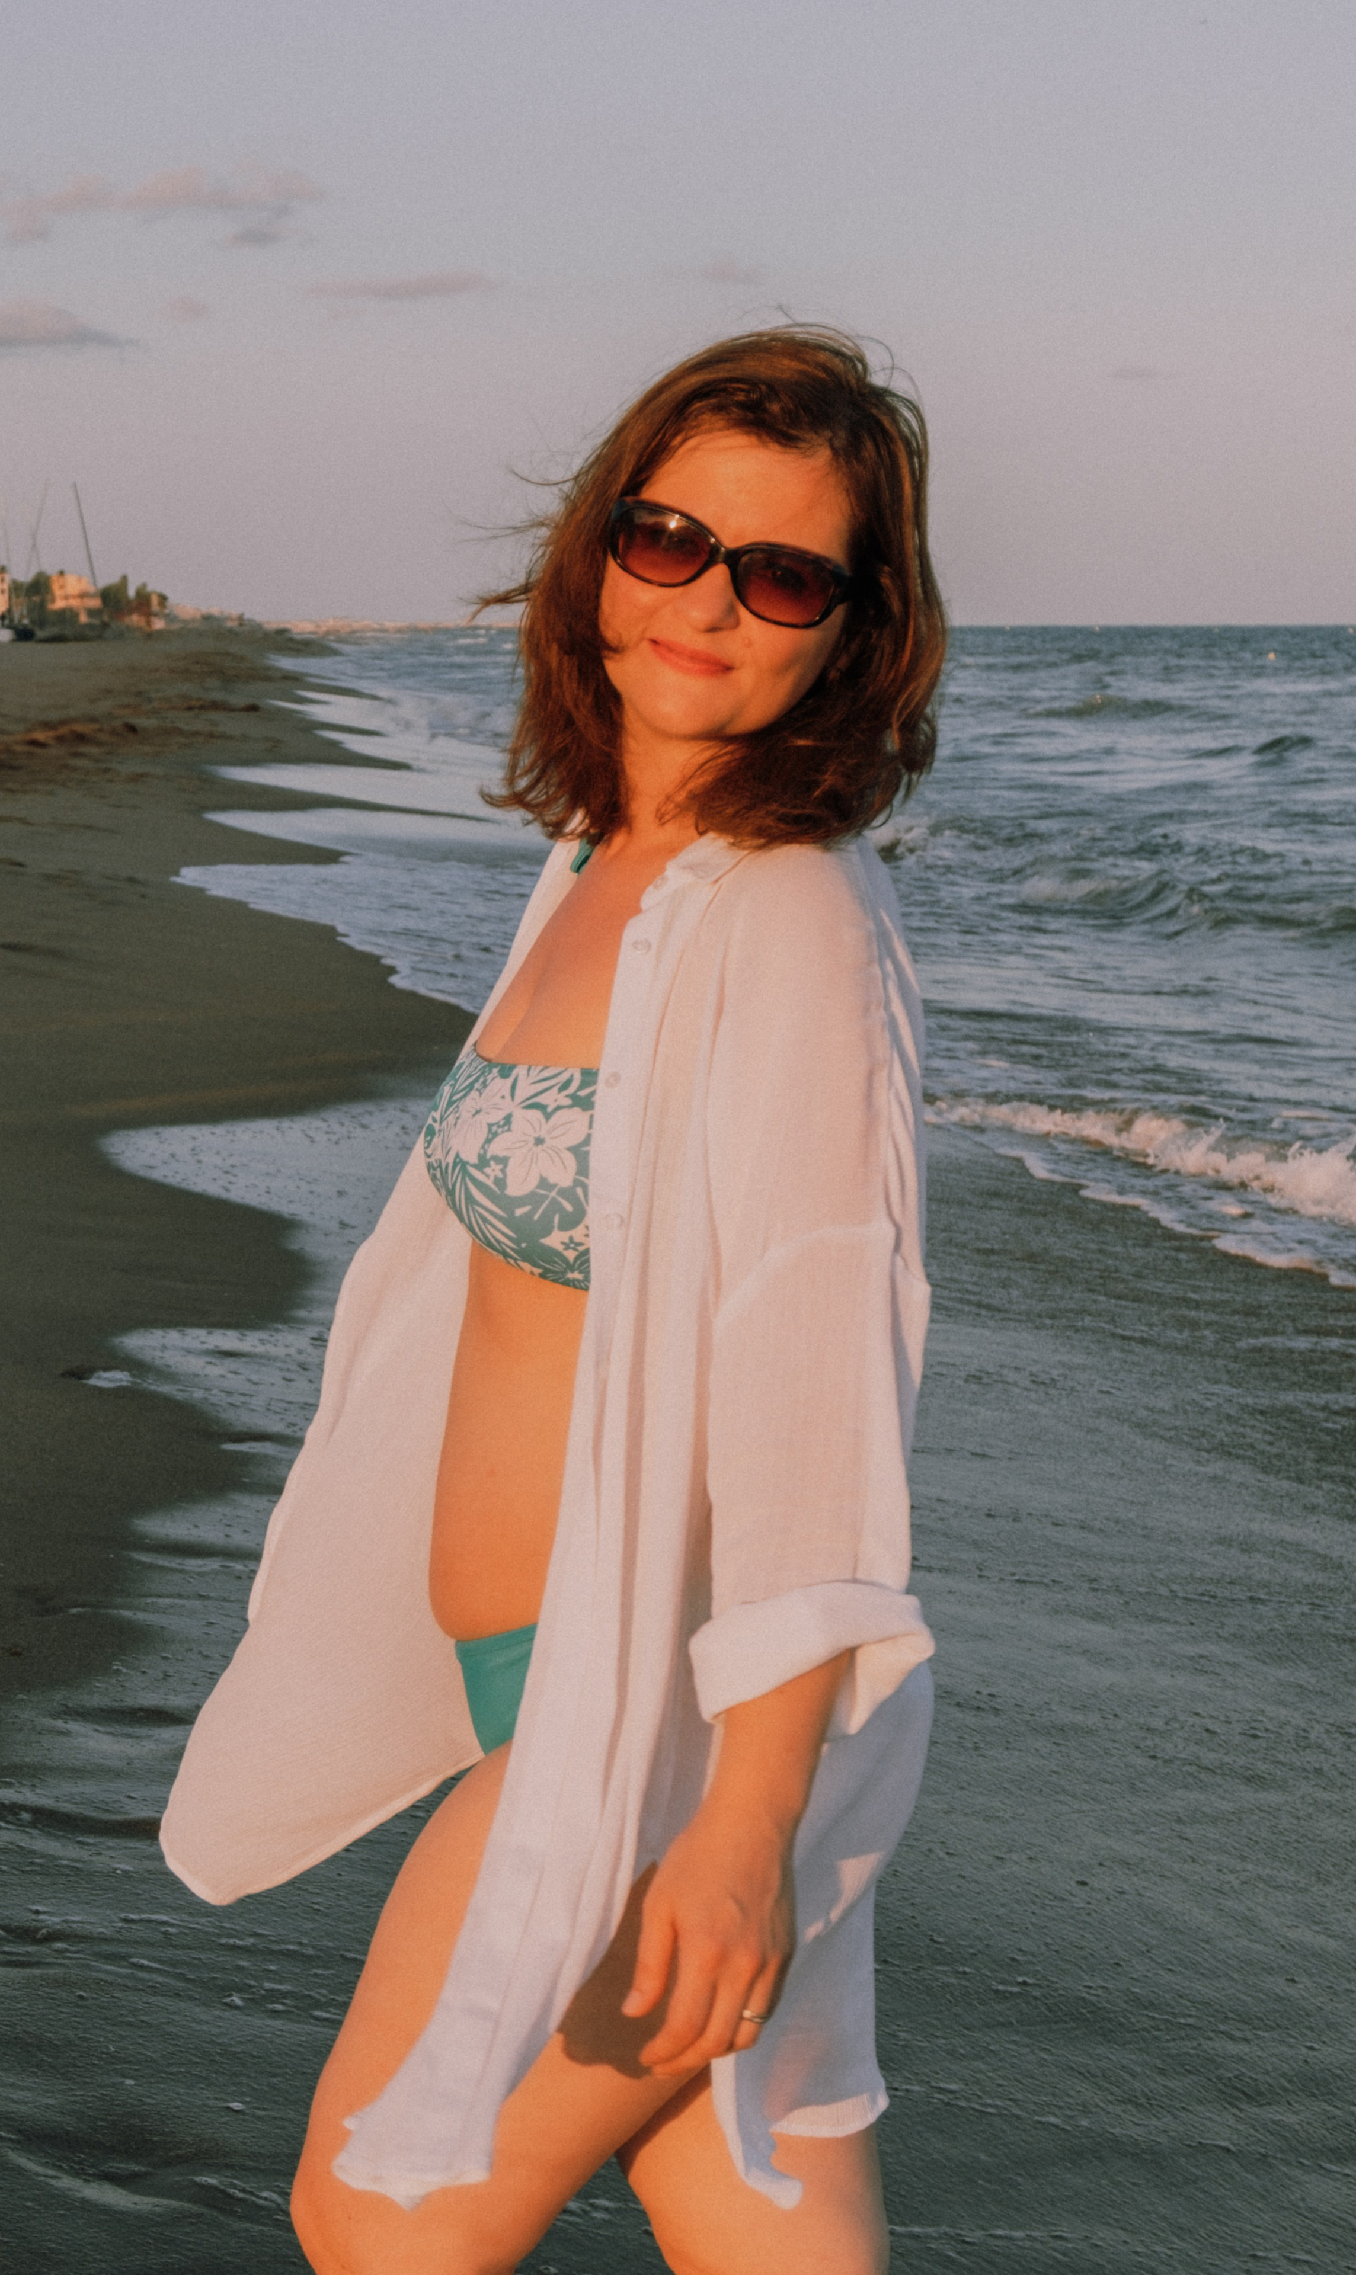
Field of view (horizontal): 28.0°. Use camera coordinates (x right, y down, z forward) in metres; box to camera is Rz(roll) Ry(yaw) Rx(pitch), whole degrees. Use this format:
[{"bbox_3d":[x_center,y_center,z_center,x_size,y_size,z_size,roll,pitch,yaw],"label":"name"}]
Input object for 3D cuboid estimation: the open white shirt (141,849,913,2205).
[{"bbox_3d":[-0.065,0.210,1.580,0.400,0.780,0.460,-5,12,-27],"label":"open white shirt"}]

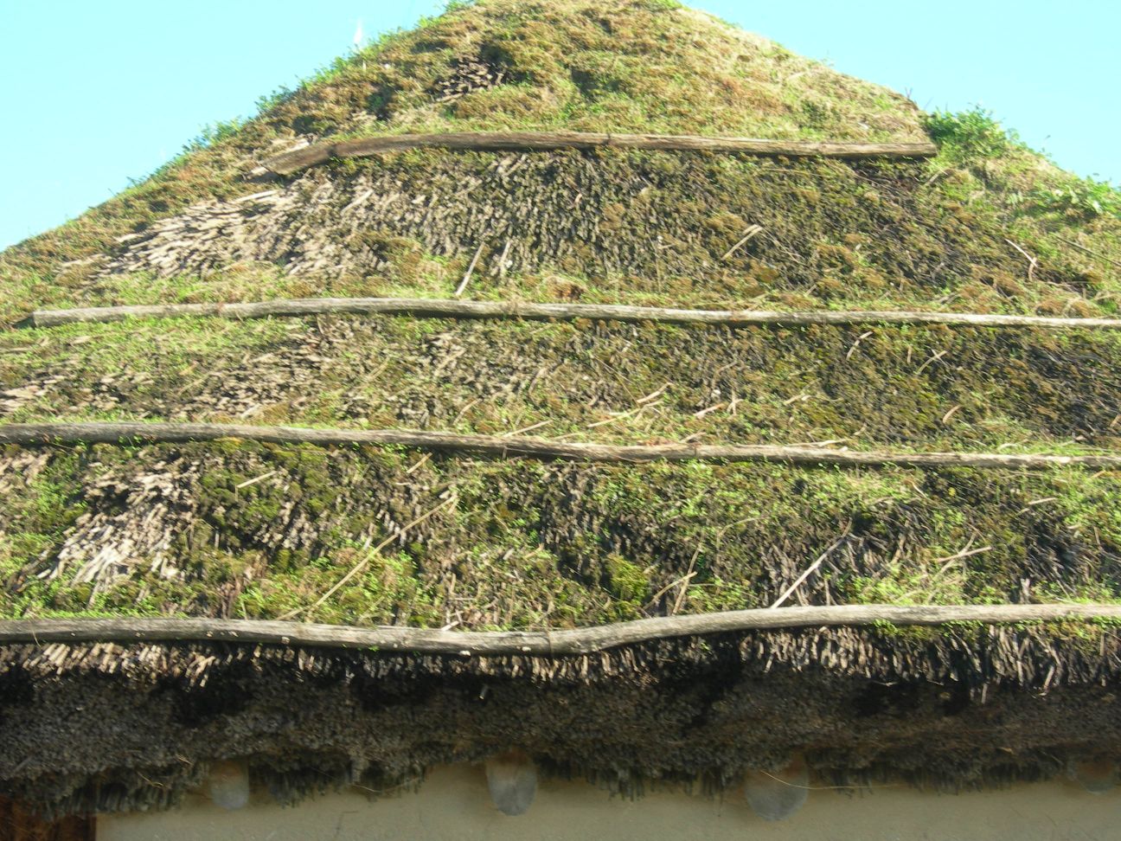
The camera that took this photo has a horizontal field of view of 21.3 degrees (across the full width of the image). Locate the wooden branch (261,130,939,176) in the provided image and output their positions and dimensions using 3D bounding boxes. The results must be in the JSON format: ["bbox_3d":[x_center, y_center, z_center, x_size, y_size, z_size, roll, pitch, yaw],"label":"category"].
[{"bbox_3d":[0.126,-0.850,9.400,2.145,0.110,0.120,-2,-10,-4],"label":"wooden branch"}]

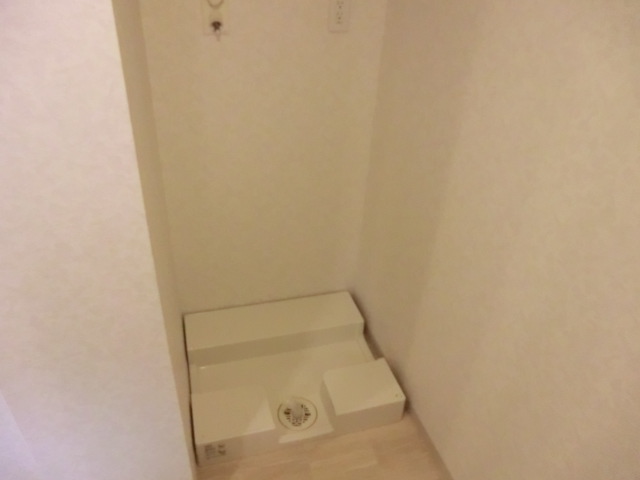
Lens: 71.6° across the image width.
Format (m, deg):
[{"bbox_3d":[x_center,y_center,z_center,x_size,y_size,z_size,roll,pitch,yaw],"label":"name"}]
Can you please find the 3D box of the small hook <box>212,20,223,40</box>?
[{"bbox_3d":[-0.319,-0.652,1.381,0.027,0.054,0.035,-7,33,-15],"label":"small hook"}]

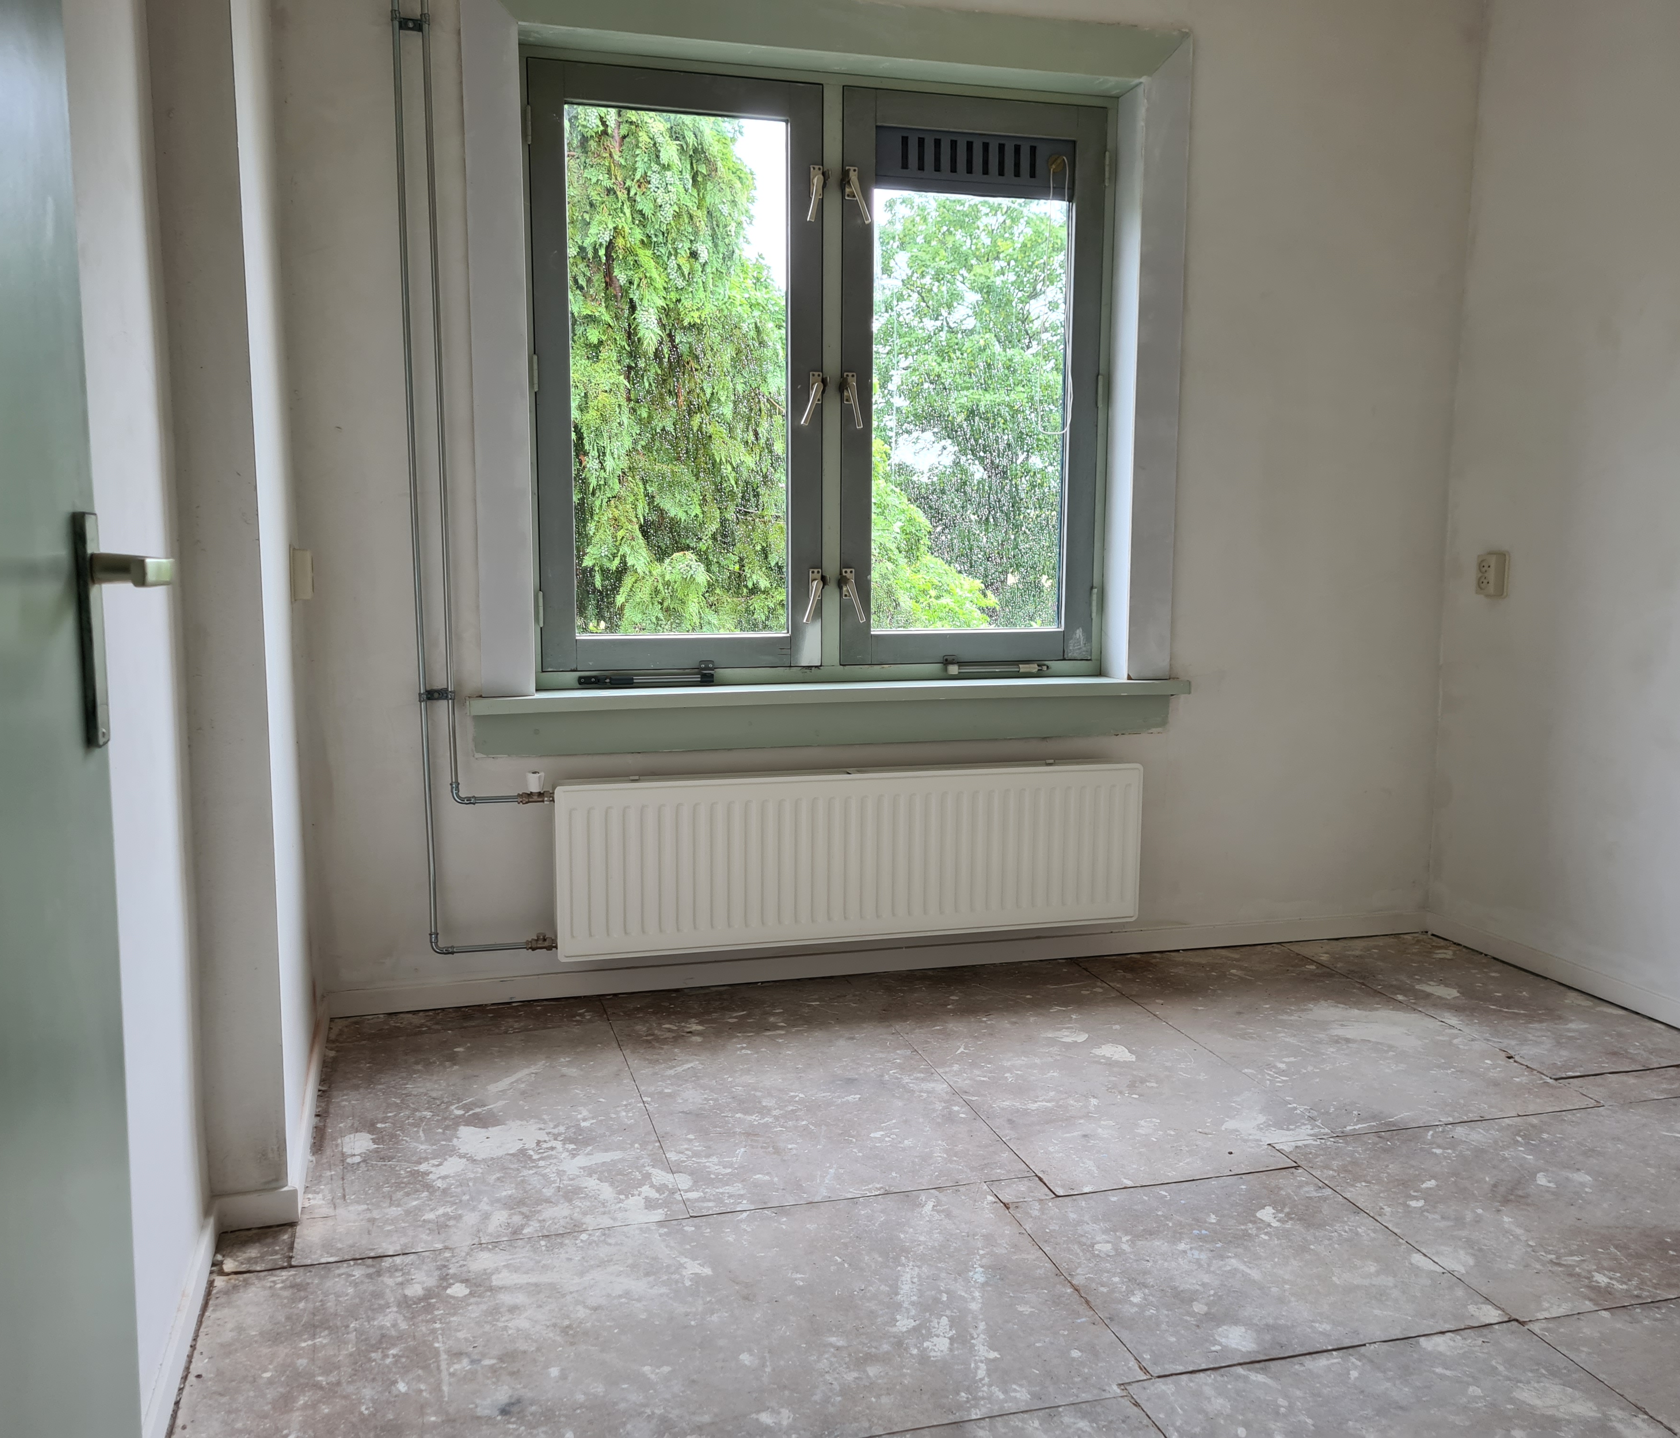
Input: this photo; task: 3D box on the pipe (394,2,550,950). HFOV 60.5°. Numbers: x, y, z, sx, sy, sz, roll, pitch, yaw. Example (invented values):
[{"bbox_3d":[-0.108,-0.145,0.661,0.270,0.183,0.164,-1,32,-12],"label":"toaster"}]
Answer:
[{"bbox_3d":[-0.785,-0.478,3.123,0.285,2.018,0.063,-2,8,-15],"label":"pipe"}]

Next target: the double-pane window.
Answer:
[{"bbox_3d":[-0.030,-0.800,3.495,1.398,1.394,0.080,-2,8,-15],"label":"double-pane window"}]

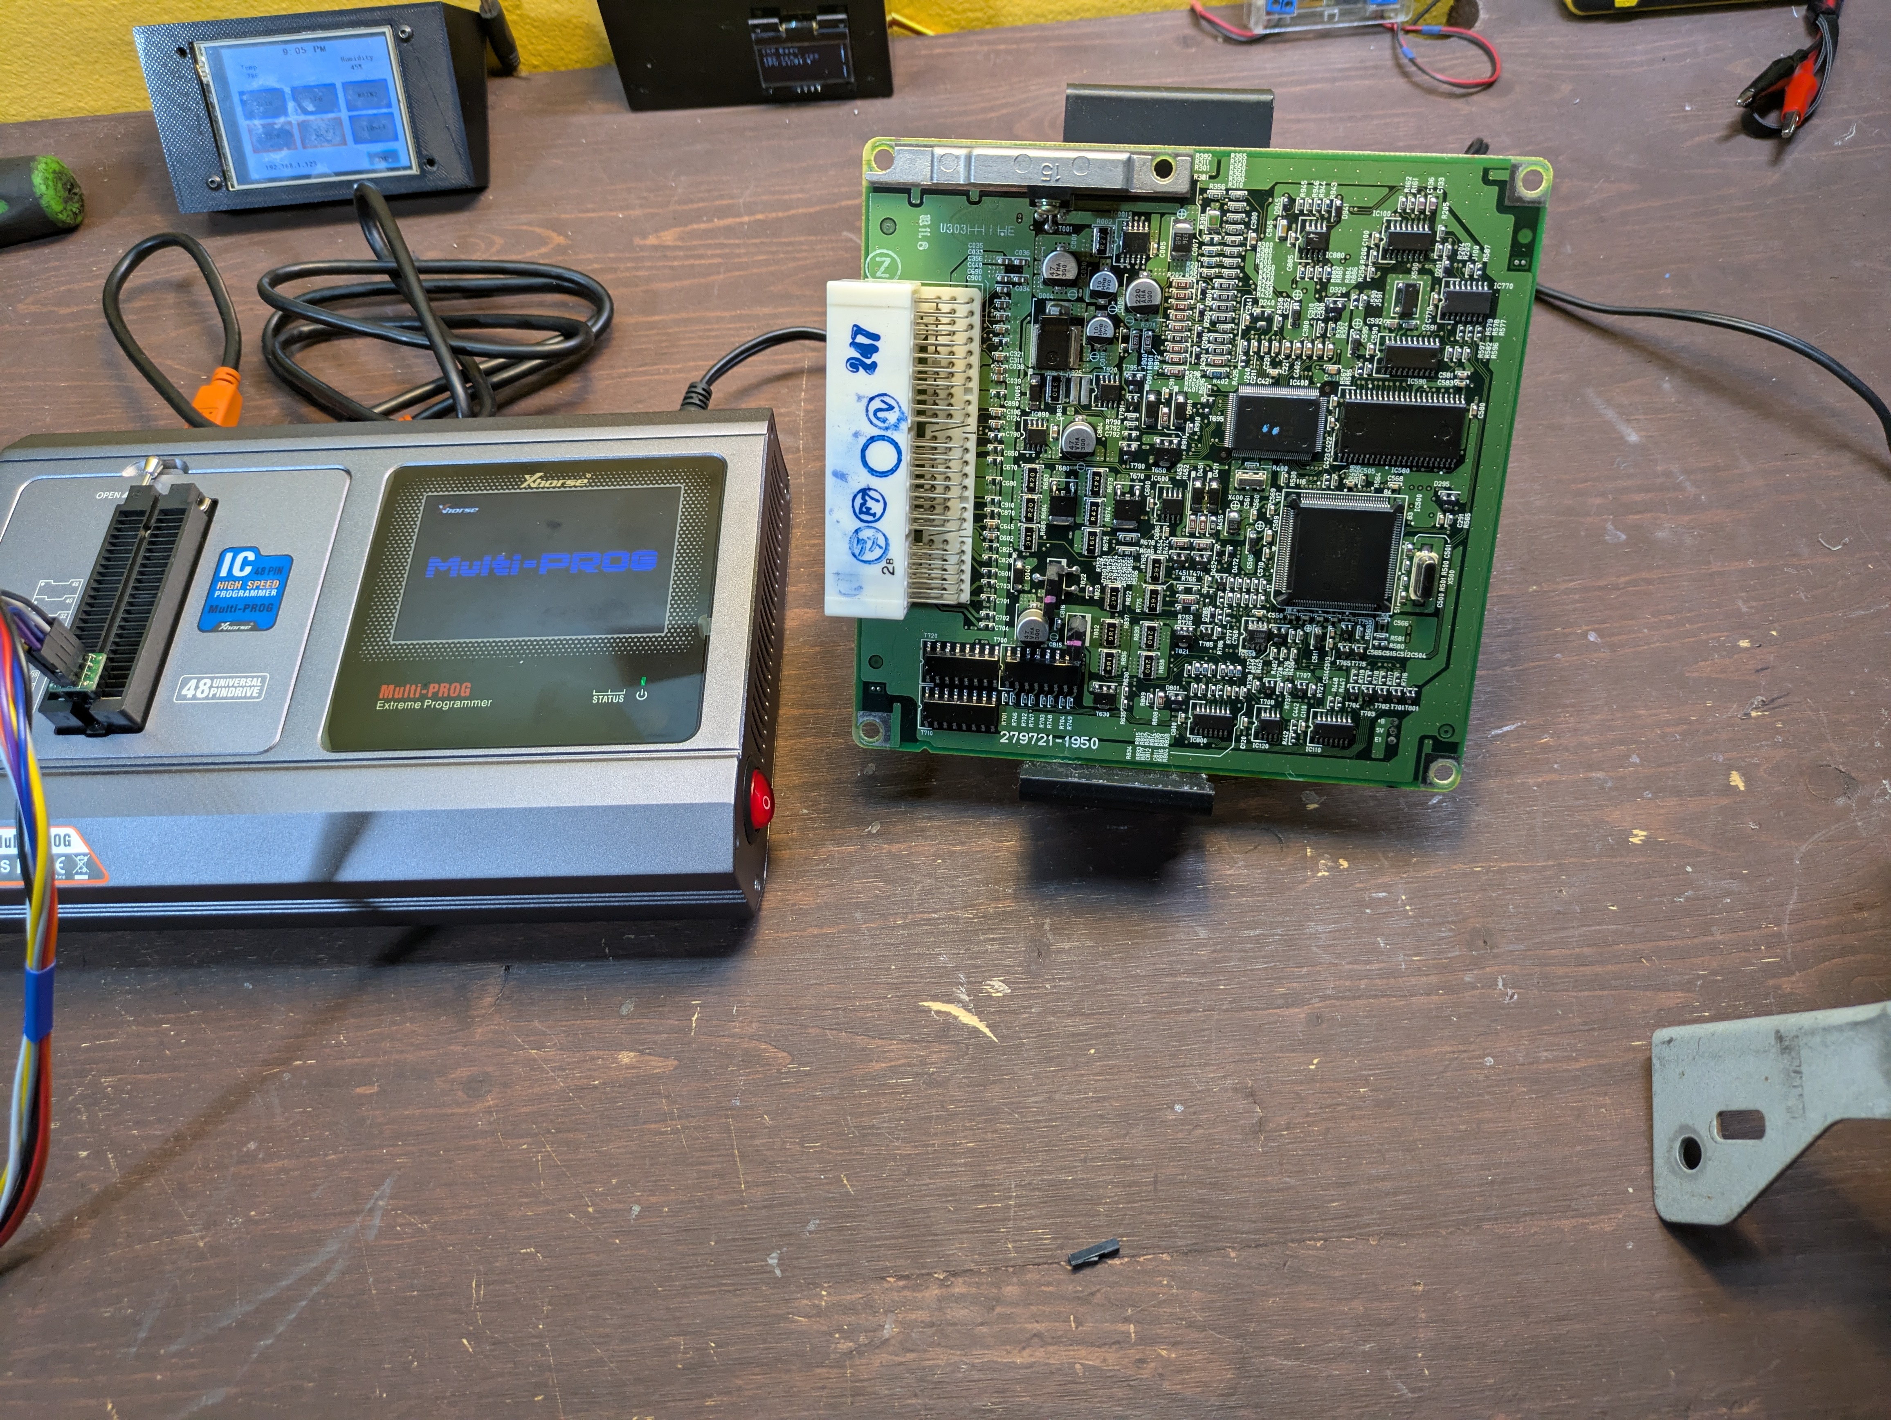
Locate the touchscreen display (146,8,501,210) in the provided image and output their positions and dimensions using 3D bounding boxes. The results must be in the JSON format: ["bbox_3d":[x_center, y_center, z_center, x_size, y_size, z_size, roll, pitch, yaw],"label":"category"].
[{"bbox_3d":[-0.231,-0.226,0.517,0.110,0.063,0.048,-5,20,1],"label":"touchscreen display"}]

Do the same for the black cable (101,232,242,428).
[{"bbox_3d":[-0.266,-0.130,0.470,0.060,0.031,0.098,-1,61,2],"label":"black cable"}]

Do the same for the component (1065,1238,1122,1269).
[{"bbox_3d":[0.036,0.130,0.328,0.013,0.003,0.003,-19,61,-7],"label":"component"}]

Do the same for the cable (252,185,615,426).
[{"bbox_3d":[-0.175,-0.132,0.467,0.121,0.042,0.099,-1,61,2],"label":"cable"}]

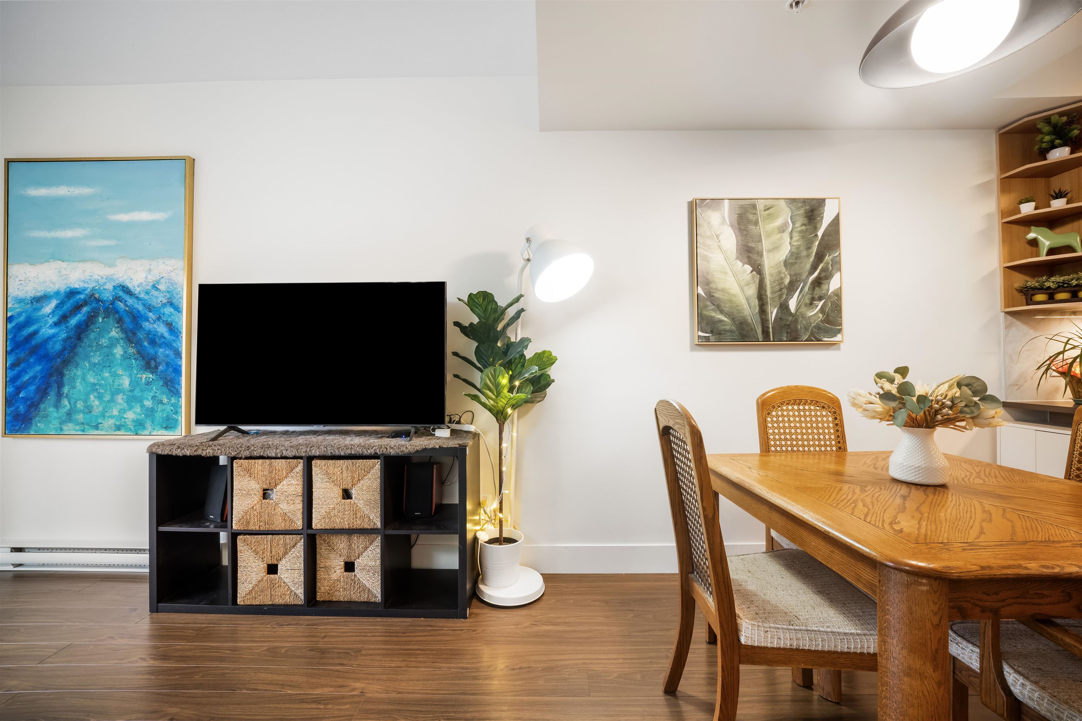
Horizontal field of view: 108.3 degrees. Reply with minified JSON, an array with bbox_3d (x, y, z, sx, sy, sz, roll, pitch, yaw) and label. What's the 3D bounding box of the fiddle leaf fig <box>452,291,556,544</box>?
[{"bbox_3d":[-0.186,0.300,1.950,0.510,1.290,0.430,0,0,0],"label":"fiddle leaf fig"}]

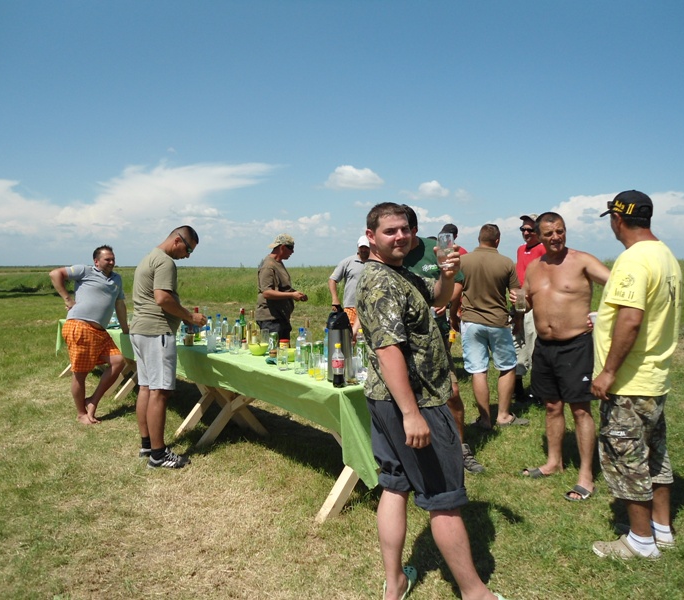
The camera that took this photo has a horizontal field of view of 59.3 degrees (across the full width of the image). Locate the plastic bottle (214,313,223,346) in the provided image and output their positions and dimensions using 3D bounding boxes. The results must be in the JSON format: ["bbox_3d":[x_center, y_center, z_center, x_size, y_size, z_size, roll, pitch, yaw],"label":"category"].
[{"bbox_3d":[-1.061,0.250,5.173,0.068,0.245,0.068,0,3,0],"label":"plastic bottle"}]

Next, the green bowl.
[{"bbox_3d":[-0.622,0.367,4.478,0.145,0.078,0.145,0,3,0],"label":"green bowl"}]

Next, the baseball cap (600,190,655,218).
[{"bbox_3d":[1.389,-0.463,2.928,0.185,0.140,0.265,-3,4,-43],"label":"baseball cap"}]

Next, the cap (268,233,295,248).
[{"bbox_3d":[-0.564,-0.554,5.600,0.250,0.145,0.180,0,3,0],"label":"cap"}]

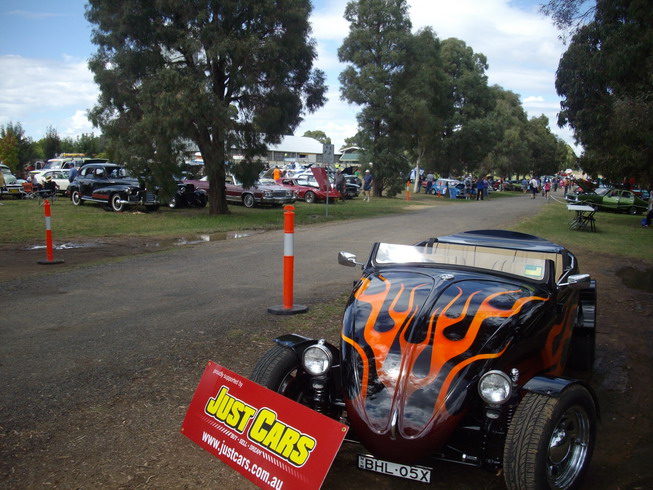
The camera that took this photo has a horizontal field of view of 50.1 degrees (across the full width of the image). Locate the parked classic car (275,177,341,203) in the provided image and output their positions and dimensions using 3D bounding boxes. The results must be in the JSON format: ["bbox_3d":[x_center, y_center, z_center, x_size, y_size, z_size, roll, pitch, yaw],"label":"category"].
[{"bbox_3d":[-1.252,-2.978,38.000,1.850,1.320,4.750,-4,7,-42],"label":"parked classic car"}]

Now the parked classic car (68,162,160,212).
[{"bbox_3d":[-8.265,-2.254,26.900,5.000,1.680,1.850,6,7,42],"label":"parked classic car"}]

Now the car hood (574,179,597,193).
[{"bbox_3d":[15.026,-3.423,40.500,1.250,0.200,1.400,29,1,-9],"label":"car hood"}]

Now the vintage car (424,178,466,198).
[{"bbox_3d":[8.986,-4.164,51.000,1.450,1.370,3.150,-2,6,-30],"label":"vintage car"}]

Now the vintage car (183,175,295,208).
[{"bbox_3d":[-3.816,-2.418,30.800,5.350,1.420,1.920,6,7,44],"label":"vintage car"}]

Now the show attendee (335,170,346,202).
[{"bbox_3d":[0.766,-3.218,38.200,0.550,1.730,0.350,-2,6,-30],"label":"show attendee"}]

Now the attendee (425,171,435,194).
[{"bbox_3d":[7.754,-4.675,52.300,0.520,1.750,0.350,3,5,18],"label":"attendee"}]

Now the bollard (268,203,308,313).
[{"bbox_3d":[-0.410,0.151,7.530,0.420,1.150,0.420,1,5,0],"label":"bollard"}]

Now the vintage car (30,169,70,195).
[{"bbox_3d":[-13.595,-3.281,37.000,4.500,1.420,1.750,5,7,40],"label":"vintage car"}]

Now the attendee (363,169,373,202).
[{"bbox_3d":[2.214,-3.181,37.700,0.500,1.750,0.350,3,6,23],"label":"attendee"}]

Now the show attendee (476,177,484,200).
[{"bbox_3d":[11.030,-4.032,50.000,0.520,1.700,0.330,-1,5,-18],"label":"show attendee"}]

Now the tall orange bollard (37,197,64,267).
[{"bbox_3d":[-5.100,-0.244,12.830,0.420,1.150,0.420,1,5,0],"label":"tall orange bollard"}]

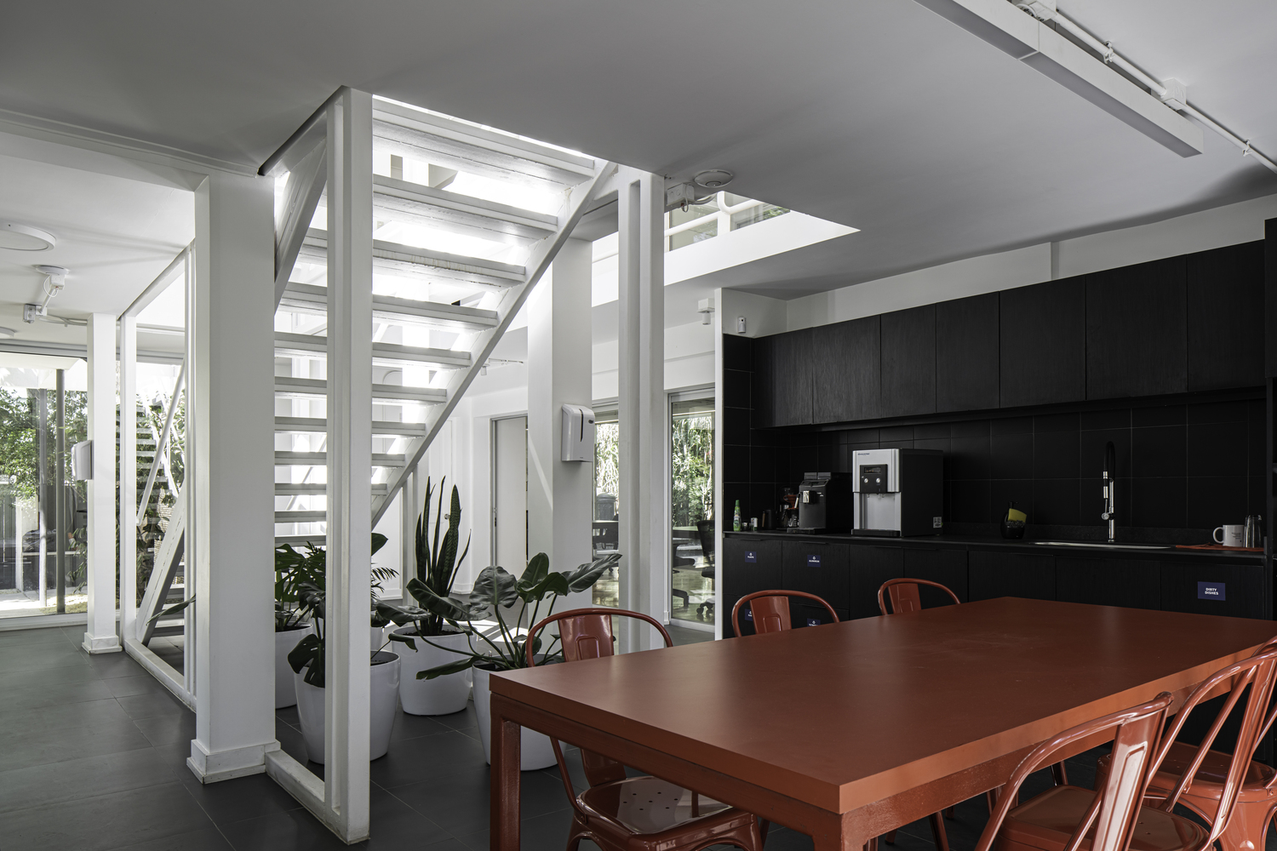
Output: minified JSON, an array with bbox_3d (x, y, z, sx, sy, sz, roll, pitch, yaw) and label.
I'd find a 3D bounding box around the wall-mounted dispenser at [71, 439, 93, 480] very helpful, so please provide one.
[{"bbox_3d":[-4.170,0.258,6.384,0.120,0.300,0.170,2,-4,-39],"label":"wall-mounted dispenser"}]

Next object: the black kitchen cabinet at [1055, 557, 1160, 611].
[{"bbox_3d":[2.336,0.995,4.014,0.616,0.780,0.446,2,-4,-39],"label":"black kitchen cabinet"}]

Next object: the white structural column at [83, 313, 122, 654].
[{"bbox_3d":[-3.956,0.432,6.306,0.220,2.460,0.290,1,-2,-38],"label":"white structural column"}]

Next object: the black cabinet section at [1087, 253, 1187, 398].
[{"bbox_3d":[2.361,-0.418,3.933,0.330,0.590,0.422,2,-3,-39],"label":"black cabinet section"}]

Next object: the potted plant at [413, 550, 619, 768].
[{"bbox_3d":[-0.543,1.008,3.720,0.890,0.900,0.800,0,-3,0],"label":"potted plant"}]

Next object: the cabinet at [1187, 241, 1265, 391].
[{"bbox_3d":[2.724,-0.468,3.805,0.338,0.624,0.367,2,-4,-39],"label":"cabinet"}]

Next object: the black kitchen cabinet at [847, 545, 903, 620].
[{"bbox_3d":[1.568,1.074,4.959,0.616,0.780,0.359,2,-4,-39],"label":"black kitchen cabinet"}]

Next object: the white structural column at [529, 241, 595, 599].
[{"bbox_3d":[-0.410,0.282,4.459,0.265,2.460,0.265,1,-2,-38],"label":"white structural column"}]

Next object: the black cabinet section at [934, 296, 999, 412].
[{"bbox_3d":[1.849,-0.365,4.565,0.330,0.590,0.360,2,-3,-39],"label":"black cabinet section"}]

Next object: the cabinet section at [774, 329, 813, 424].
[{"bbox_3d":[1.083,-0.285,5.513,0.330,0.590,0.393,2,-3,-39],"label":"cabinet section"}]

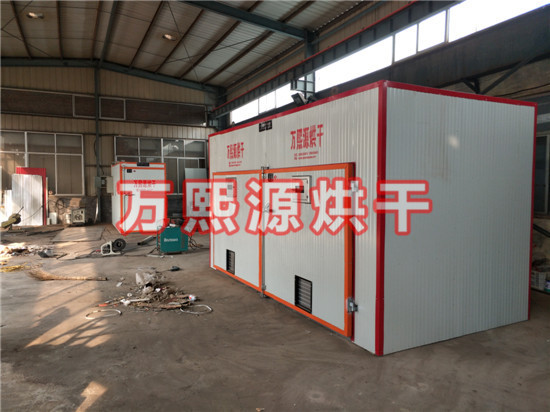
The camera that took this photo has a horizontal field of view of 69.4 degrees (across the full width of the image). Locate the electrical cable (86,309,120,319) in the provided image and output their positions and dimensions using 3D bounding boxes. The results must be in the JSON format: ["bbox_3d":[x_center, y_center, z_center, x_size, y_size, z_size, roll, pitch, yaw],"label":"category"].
[{"bbox_3d":[-1.997,1.248,4.601,0.375,0.025,0.275,-2,4,-35],"label":"electrical cable"}]

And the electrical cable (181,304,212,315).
[{"bbox_3d":[-0.932,1.240,4.731,0.331,0.025,0.328,-3,4,-36],"label":"electrical cable"}]

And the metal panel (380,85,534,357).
[{"bbox_3d":[1.890,0.112,3.978,2.220,2.370,0.100,-2,3,-28],"label":"metal panel"}]

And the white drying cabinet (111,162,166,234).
[{"bbox_3d":[-4.918,-0.337,14.210,1.400,2.240,3.000,-1,3,-27],"label":"white drying cabinet"}]

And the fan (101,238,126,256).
[{"bbox_3d":[-3.448,0.856,8.473,0.490,0.350,0.260,-1,4,-15],"label":"fan"}]

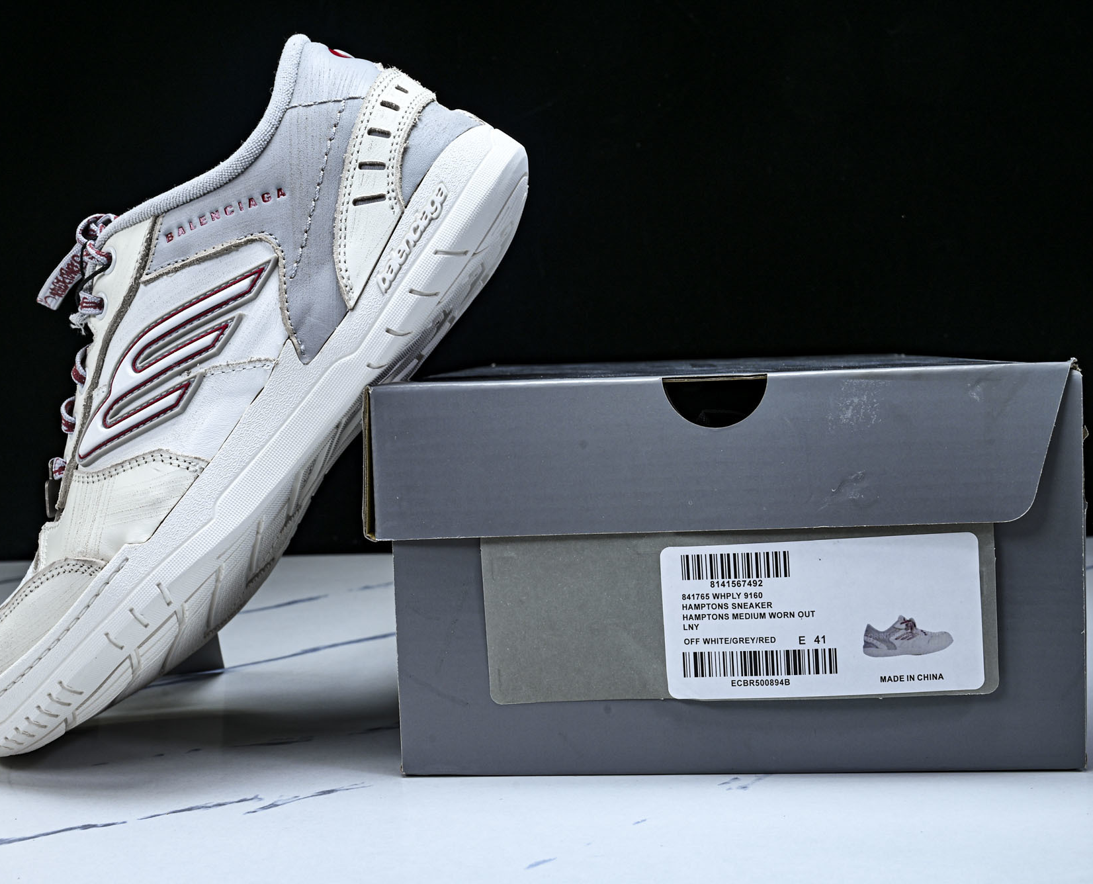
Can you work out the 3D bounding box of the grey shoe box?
[{"bbox_3d":[0.070,0.032,0.602,0.224,0.128,0.323,-2,4,5],"label":"grey shoe box"}]

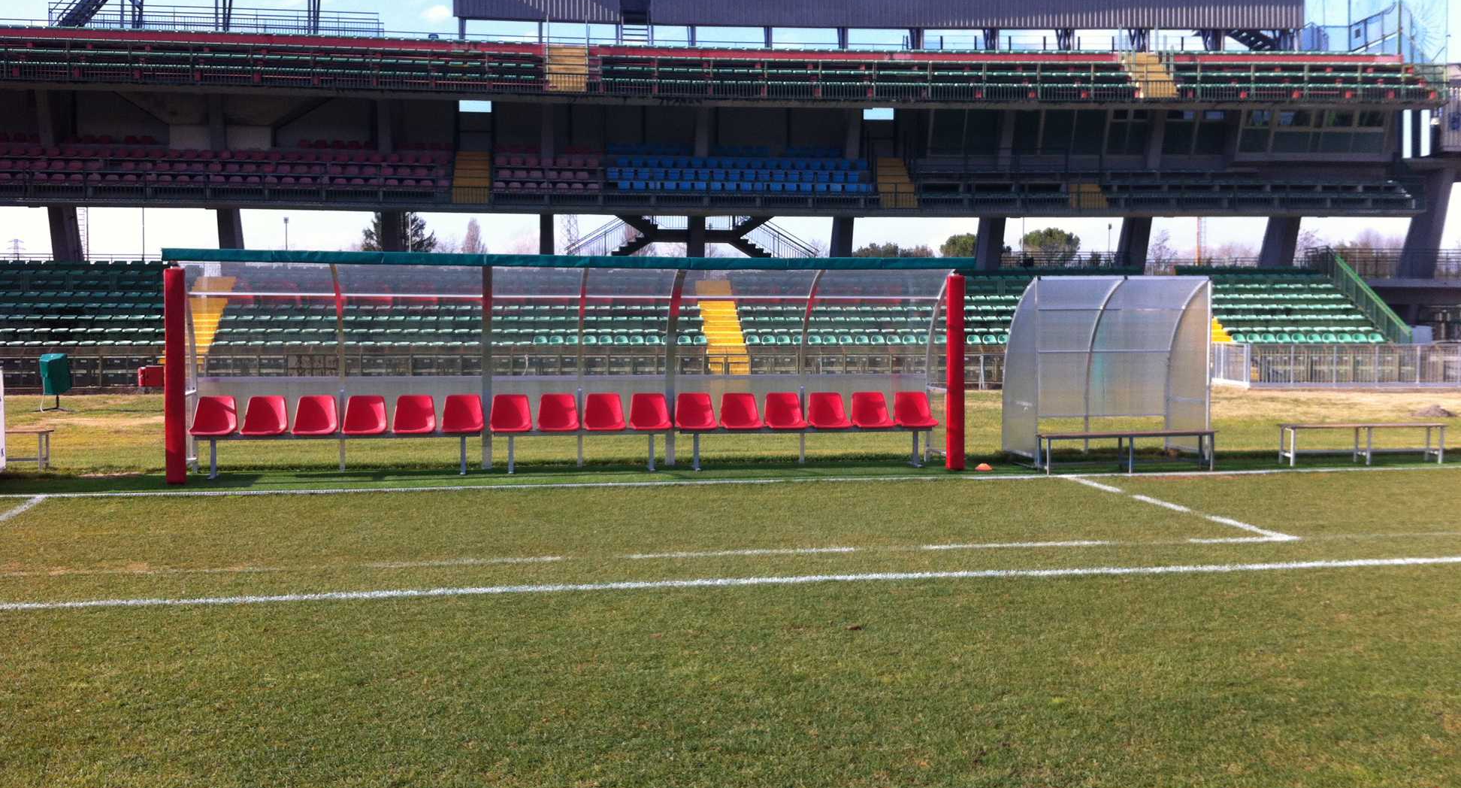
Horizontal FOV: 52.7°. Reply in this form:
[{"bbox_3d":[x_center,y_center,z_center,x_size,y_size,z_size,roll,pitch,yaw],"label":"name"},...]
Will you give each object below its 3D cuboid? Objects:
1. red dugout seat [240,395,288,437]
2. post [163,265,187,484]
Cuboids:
[{"bbox_3d":[-4.812,0.230,15.238,0.440,0.430,0.420,0,1,-11],"label":"red dugout seat"},{"bbox_3d":[-5.230,-0.177,13.900,0.180,2.030,0.180,0,2,-11],"label":"post"}]

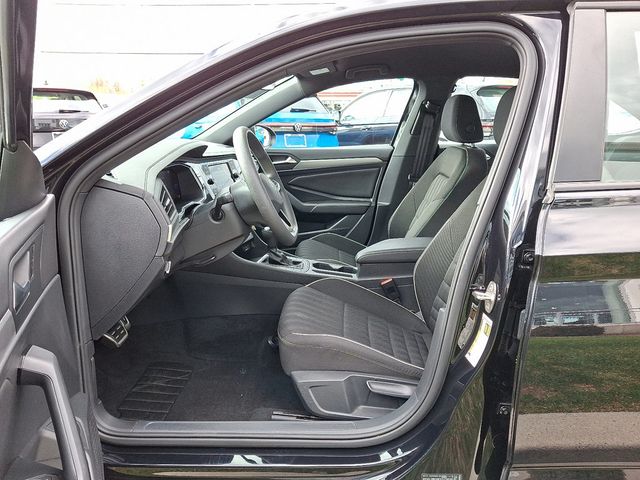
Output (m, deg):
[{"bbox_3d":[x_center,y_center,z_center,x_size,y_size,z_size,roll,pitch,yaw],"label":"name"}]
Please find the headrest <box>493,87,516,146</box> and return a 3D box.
[{"bbox_3d":[0.572,-0.334,1.272,0.130,0.185,0.270,7,13,0],"label":"headrest"}]

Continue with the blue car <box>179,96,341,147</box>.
[{"bbox_3d":[-1.391,-1.819,8.562,1.840,1.630,4.460,-7,15,-28],"label":"blue car"}]

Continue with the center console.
[{"bbox_3d":[0.070,0.153,1.759,0.860,0.320,0.230,0,14,2],"label":"center console"}]

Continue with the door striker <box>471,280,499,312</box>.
[{"bbox_3d":[0.335,0.116,0.933,0.050,0.065,0.040,-7,15,-25],"label":"door striker"}]

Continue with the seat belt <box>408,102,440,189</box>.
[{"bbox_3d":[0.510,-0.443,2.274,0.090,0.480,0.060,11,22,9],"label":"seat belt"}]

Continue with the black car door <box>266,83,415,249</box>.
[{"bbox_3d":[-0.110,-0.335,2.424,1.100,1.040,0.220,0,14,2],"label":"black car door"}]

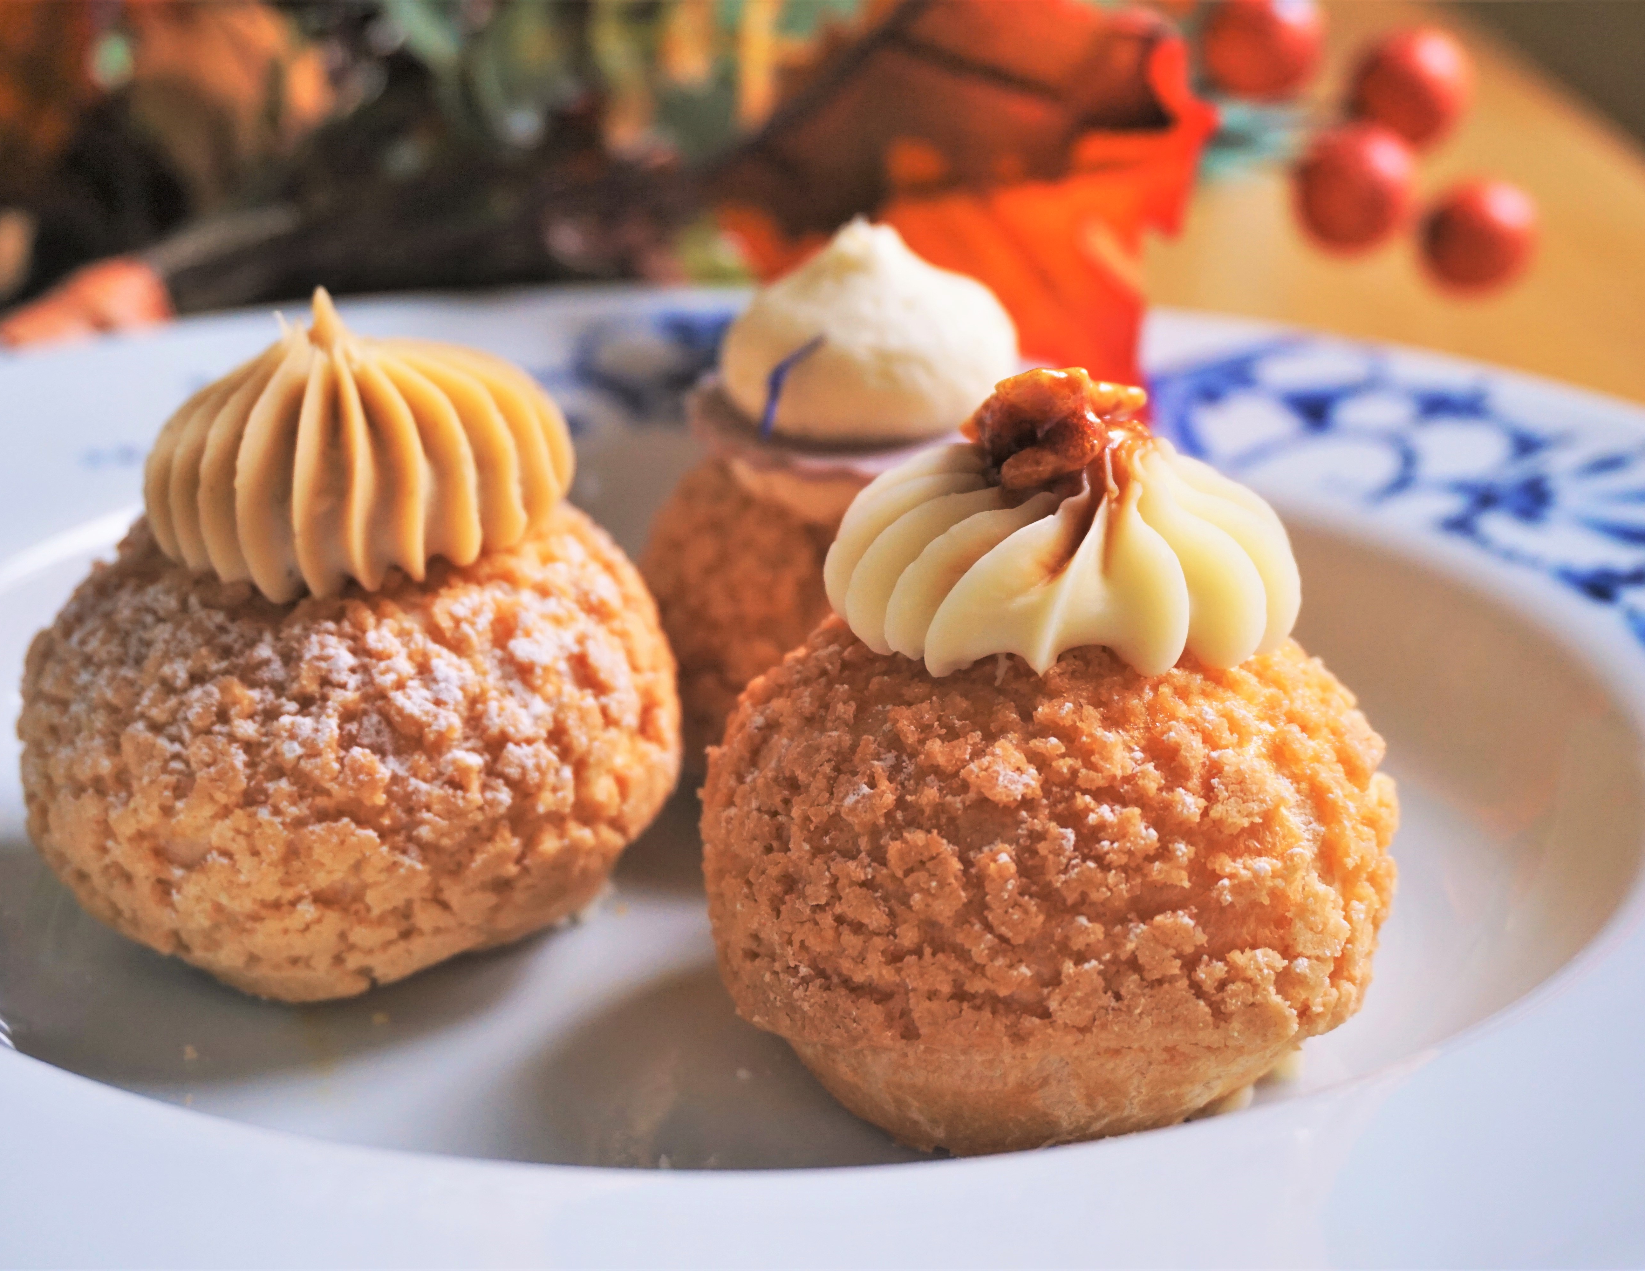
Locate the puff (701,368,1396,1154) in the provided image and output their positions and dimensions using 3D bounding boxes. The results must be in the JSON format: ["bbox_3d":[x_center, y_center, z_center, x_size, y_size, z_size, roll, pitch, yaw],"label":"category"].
[{"bbox_3d":[0.019,0.007,0.214,0.057,0.059,0.057,1,20,0],"label":"puff"}]

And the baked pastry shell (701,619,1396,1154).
[{"bbox_3d":[0.019,0.017,0.218,0.057,0.038,0.057,1,20,0],"label":"baked pastry shell"}]

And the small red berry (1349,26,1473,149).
[{"bbox_3d":[0.094,-0.087,0.415,0.019,0.019,0.019,1,20,0],"label":"small red berry"}]

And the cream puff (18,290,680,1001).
[{"bbox_3d":[-0.043,-0.002,0.237,0.060,0.059,0.060,1,20,0],"label":"cream puff"}]

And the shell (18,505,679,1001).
[{"bbox_3d":[-0.043,0.007,0.241,0.060,0.040,0.060,1,20,0],"label":"shell"}]

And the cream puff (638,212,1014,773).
[{"bbox_3d":[0.005,-0.014,0.272,0.053,0.059,0.053,1,20,0],"label":"cream puff"}]

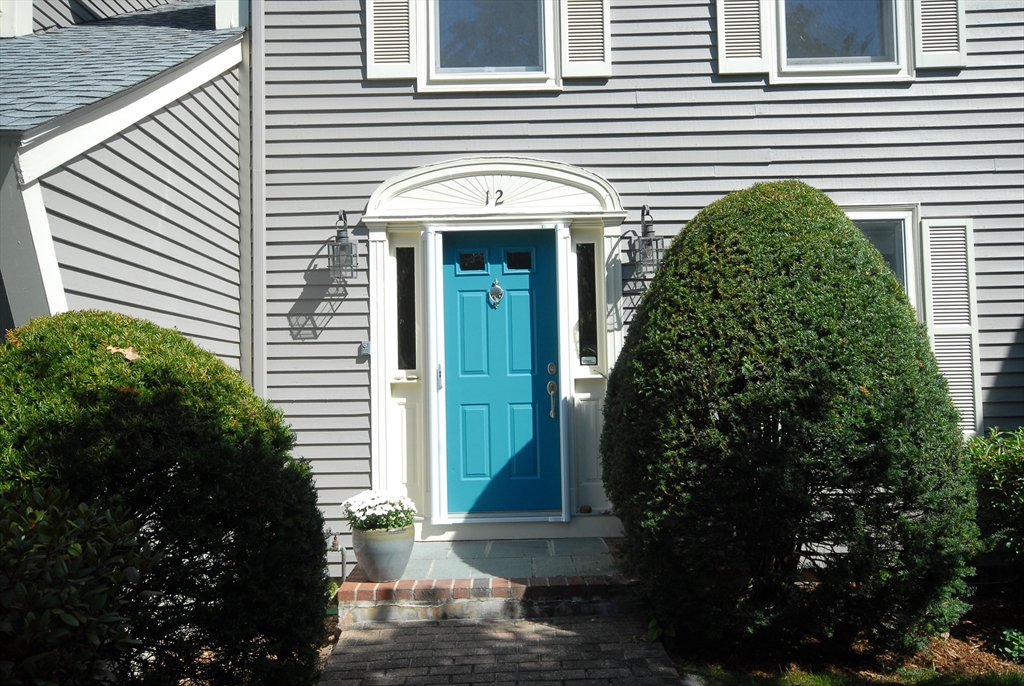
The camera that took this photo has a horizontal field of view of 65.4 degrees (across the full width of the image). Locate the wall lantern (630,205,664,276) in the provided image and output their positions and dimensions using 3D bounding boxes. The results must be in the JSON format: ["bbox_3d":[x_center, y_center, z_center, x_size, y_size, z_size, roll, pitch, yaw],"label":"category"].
[{"bbox_3d":[0.959,-0.720,5.553,0.171,0.488,0.220,-1,-3,1],"label":"wall lantern"}]

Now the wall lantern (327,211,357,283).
[{"bbox_3d":[-1.175,-0.687,5.572,0.171,0.489,0.220,-1,-3,1],"label":"wall lantern"}]

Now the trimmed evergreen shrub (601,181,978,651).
[{"bbox_3d":[1.581,0.278,4.615,2.087,2.436,1.961,-1,-3,1],"label":"trimmed evergreen shrub"}]

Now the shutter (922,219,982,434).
[{"bbox_3d":[3.085,-0.113,5.597,0.355,1.515,0.035,-1,-3,1],"label":"shutter"}]

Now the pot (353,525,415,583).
[{"bbox_3d":[-0.729,1.199,4.539,0.353,0.268,0.353,-1,-3,0],"label":"pot"}]

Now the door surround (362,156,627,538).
[{"bbox_3d":[-0.103,0.030,5.645,1.871,2.685,0.190,-1,-3,1],"label":"door surround"}]

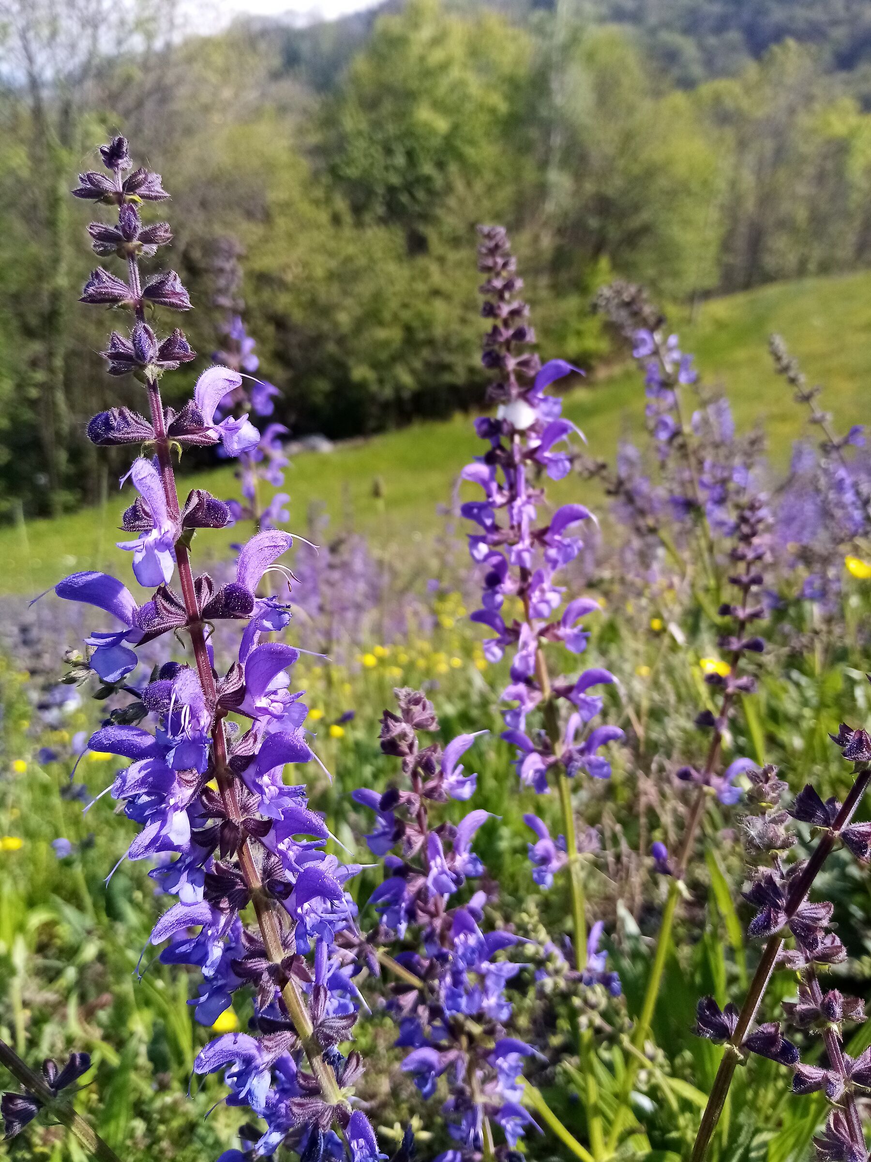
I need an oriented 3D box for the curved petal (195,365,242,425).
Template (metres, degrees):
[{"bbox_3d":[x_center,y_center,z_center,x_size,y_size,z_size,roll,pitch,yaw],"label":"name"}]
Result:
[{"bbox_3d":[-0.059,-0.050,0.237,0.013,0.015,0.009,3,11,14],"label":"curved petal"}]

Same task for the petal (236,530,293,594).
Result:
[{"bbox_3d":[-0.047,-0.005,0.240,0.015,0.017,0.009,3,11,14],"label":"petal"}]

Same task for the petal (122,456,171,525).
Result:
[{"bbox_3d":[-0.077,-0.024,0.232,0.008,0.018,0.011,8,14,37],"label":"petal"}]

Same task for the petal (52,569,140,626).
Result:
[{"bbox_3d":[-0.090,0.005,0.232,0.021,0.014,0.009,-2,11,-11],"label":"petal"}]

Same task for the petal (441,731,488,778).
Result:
[{"bbox_3d":[0.011,0.068,0.345,0.018,0.018,0.009,3,11,14],"label":"petal"}]

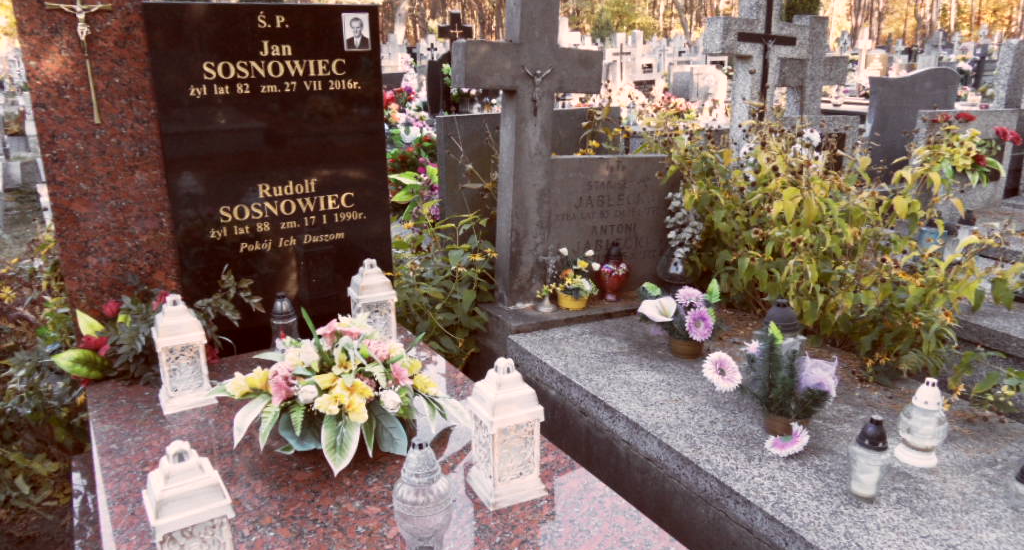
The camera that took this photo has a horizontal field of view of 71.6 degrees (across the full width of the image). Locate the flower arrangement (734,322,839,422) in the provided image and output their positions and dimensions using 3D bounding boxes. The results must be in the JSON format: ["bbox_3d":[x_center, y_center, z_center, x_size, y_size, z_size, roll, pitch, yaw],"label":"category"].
[{"bbox_3d":[0.668,0.228,1.709,0.228,0.228,0.172,4,18,13],"label":"flower arrangement"}]

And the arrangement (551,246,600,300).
[{"bbox_3d":[0.237,0.008,2.670,0.190,0.225,0.165,-11,20,-30],"label":"arrangement"}]

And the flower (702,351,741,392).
[{"bbox_3d":[0.528,0.243,1.789,0.095,0.099,0.034,6,-6,17],"label":"flower"}]

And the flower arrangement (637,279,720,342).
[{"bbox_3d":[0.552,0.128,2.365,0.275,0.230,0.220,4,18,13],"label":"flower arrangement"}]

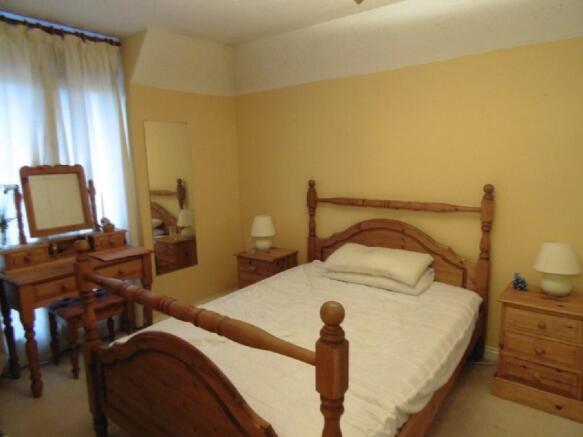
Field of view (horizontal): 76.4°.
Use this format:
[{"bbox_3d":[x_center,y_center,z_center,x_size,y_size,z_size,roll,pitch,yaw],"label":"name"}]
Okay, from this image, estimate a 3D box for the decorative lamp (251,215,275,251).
[{"bbox_3d":[-0.278,0.127,3.492,0.225,0.335,0.225,-1,10,0],"label":"decorative lamp"}]

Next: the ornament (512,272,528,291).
[{"bbox_3d":[1.452,0.398,2.345,0.082,0.100,0.060,6,12,38],"label":"ornament"}]

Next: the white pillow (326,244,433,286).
[{"bbox_3d":[0.634,0.313,2.729,0.710,0.135,0.420,6,26,38],"label":"white pillow"}]

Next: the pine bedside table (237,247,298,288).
[{"bbox_3d":[-0.211,0.608,3.414,0.420,0.585,0.375,6,12,38],"label":"pine bedside table"}]

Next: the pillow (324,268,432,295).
[{"bbox_3d":[0.631,0.396,2.753,0.730,0.125,0.410,6,15,38],"label":"pillow"}]

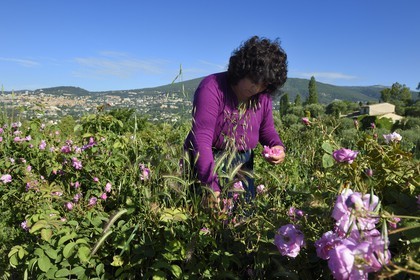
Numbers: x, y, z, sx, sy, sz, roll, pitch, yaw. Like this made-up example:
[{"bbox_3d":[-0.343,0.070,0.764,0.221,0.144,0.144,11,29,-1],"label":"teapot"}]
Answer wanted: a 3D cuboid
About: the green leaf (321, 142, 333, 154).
[{"bbox_3d":[0.379,0.029,0.900,0.043,0.030,0.009,47,7,25],"label":"green leaf"}]

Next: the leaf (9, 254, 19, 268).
[{"bbox_3d":[-0.631,0.392,0.902,0.018,0.041,0.012,-31,-28,-19],"label":"leaf"}]

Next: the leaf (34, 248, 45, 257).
[{"bbox_3d":[-0.538,0.355,0.883,0.035,0.012,0.023,10,50,16],"label":"leaf"}]

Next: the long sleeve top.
[{"bbox_3d":[0.113,-0.037,1.400,0.460,0.560,0.400,-2,17,-24],"label":"long sleeve top"}]

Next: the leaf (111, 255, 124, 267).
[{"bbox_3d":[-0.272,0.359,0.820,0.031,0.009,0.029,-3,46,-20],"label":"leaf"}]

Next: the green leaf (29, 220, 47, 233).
[{"bbox_3d":[-0.503,0.256,0.820,0.029,0.009,0.053,24,27,20],"label":"green leaf"}]

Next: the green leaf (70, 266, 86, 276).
[{"bbox_3d":[-0.394,0.394,0.839,0.039,0.012,0.025,-5,45,-14],"label":"green leaf"}]

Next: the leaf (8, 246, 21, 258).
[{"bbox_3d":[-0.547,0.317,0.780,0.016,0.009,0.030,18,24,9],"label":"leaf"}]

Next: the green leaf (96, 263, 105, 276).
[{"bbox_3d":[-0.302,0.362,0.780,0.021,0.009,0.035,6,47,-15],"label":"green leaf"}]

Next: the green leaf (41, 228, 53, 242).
[{"bbox_3d":[-0.562,0.329,0.966,0.037,0.043,0.012,-18,-22,-7],"label":"green leaf"}]

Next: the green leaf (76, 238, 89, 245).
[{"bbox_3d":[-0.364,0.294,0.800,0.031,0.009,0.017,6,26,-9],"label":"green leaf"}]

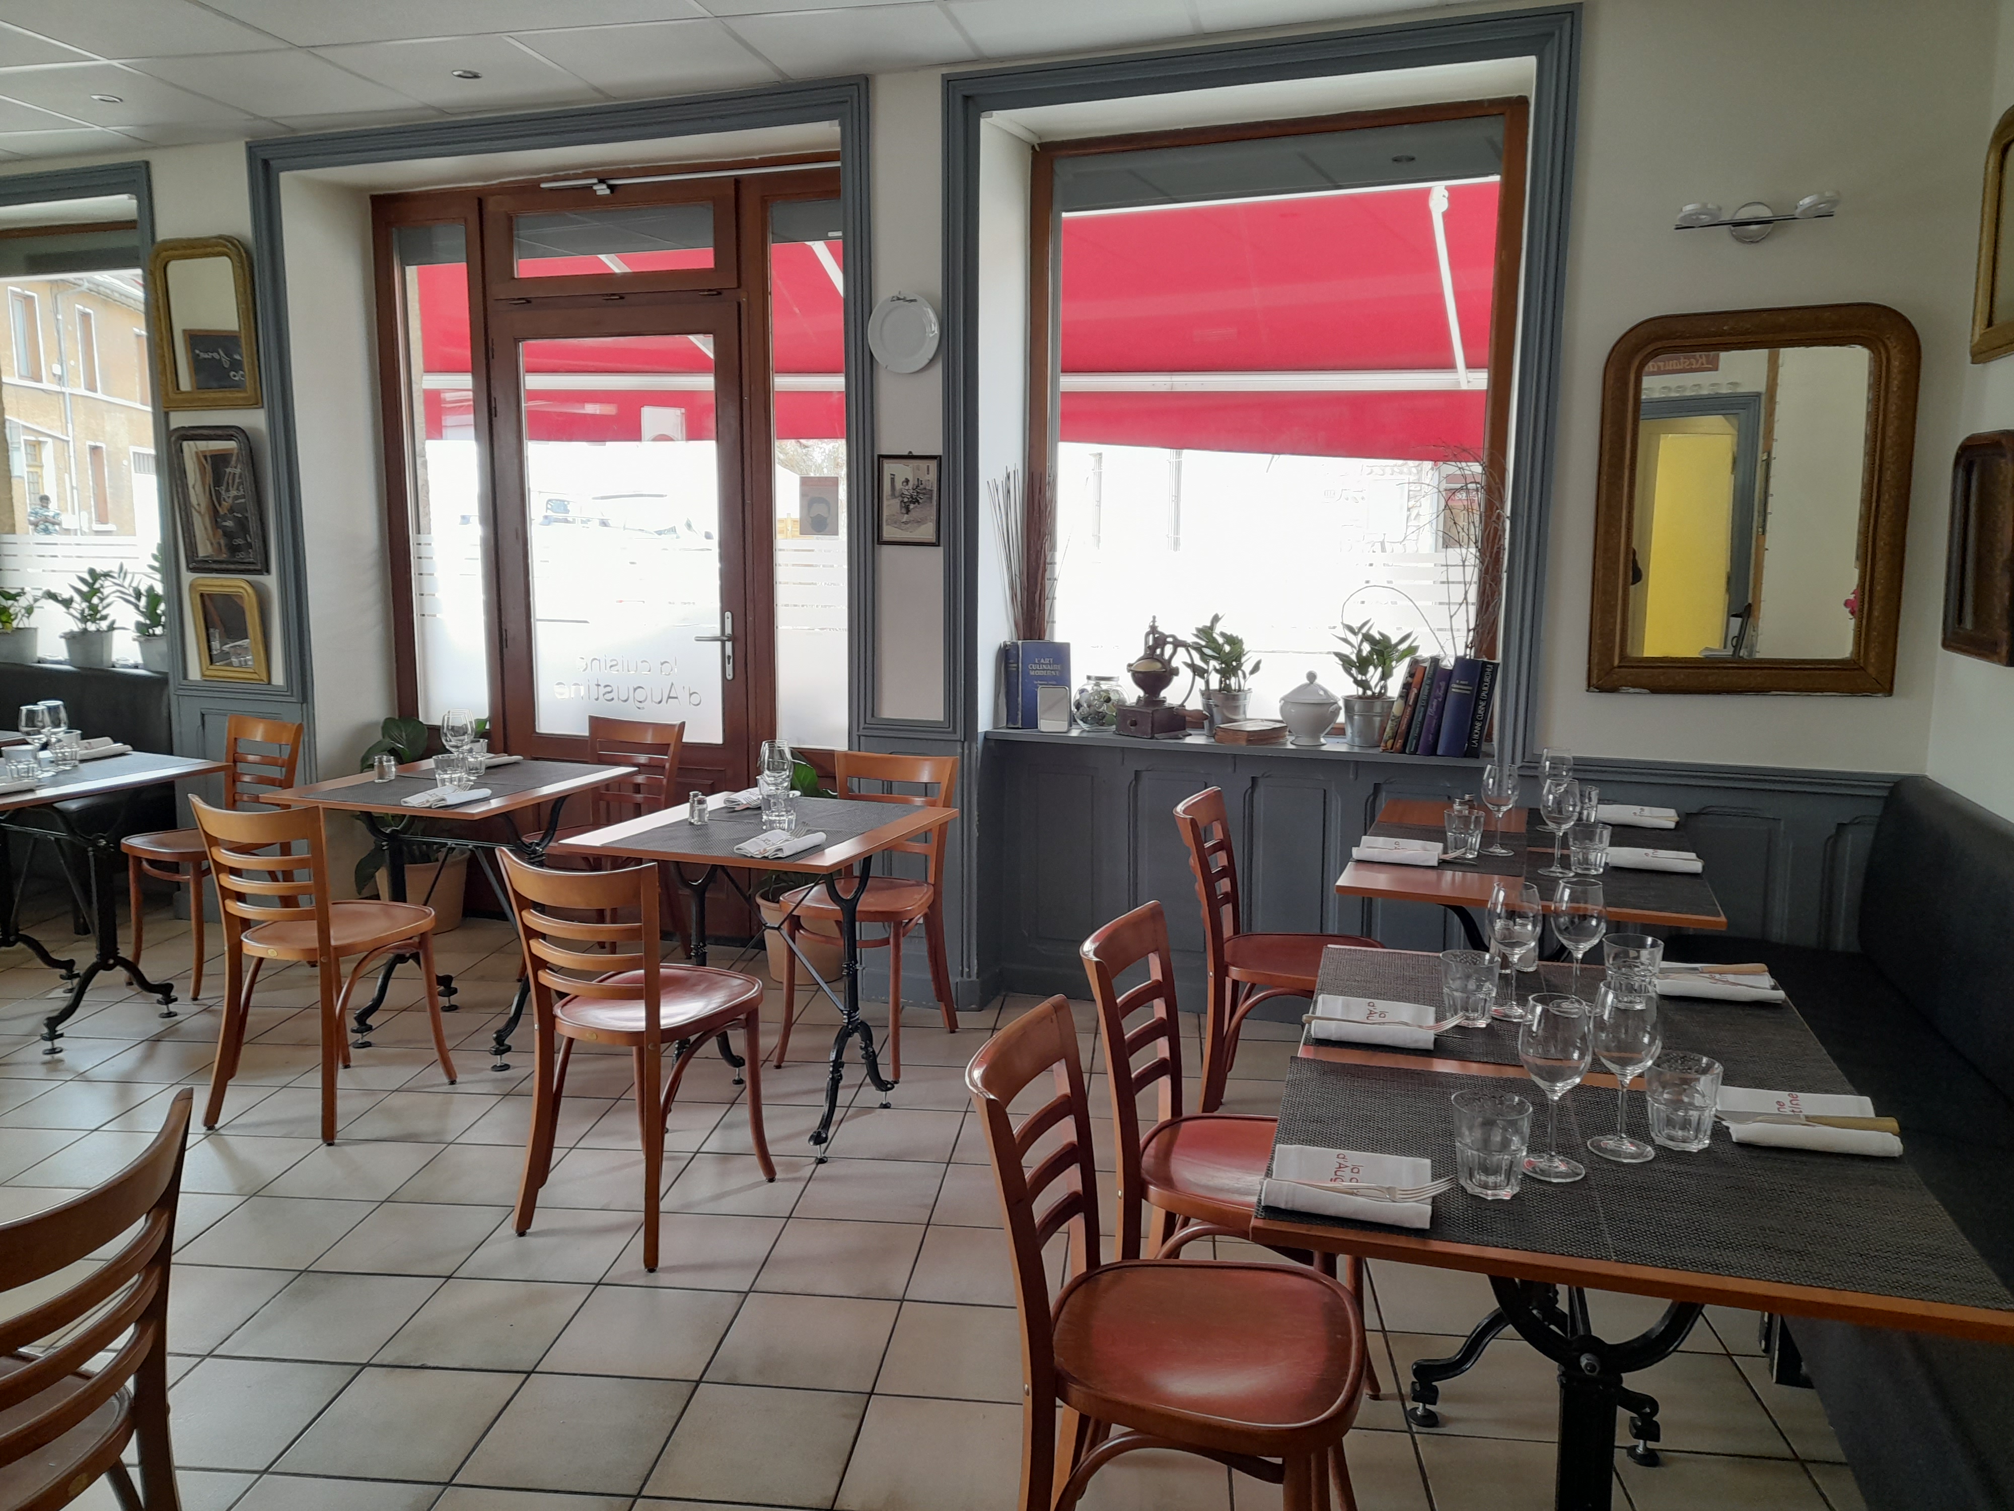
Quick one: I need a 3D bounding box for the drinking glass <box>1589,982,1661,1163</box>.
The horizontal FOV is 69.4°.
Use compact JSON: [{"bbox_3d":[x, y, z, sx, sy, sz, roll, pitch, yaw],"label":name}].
[{"bbox_3d":[0.727,0.366,1.701,0.083,0.199,0.083,4,10,20],"label":"drinking glass"}]

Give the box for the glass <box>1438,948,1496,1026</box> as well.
[{"bbox_3d":[0.684,0.347,2.143,0.087,0.096,0.087,3,9,16],"label":"glass"}]

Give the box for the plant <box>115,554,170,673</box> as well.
[{"bbox_3d":[-3.430,-0.573,5.850,0.330,0.480,0.330,4,10,20],"label":"plant"}]

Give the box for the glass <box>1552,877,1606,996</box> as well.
[{"bbox_3d":[0.841,0.282,2.165,0.077,0.196,0.077,3,9,19],"label":"glass"}]

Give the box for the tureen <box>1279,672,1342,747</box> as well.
[{"bbox_3d":[0.877,-0.139,4.197,0.170,0.210,0.160,3,9,19],"label":"tureen"}]

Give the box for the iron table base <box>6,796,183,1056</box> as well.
[{"bbox_3d":[-2.850,0.438,4.337,0.560,0.720,0.410,4,10,23],"label":"iron table base"}]

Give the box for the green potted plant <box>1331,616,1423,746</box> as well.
[{"bbox_3d":[1.076,-0.209,4.232,0.260,0.375,0.250,3,10,19],"label":"green potted plant"}]

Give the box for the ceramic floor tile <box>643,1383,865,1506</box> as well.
[{"bbox_3d":[-0.398,1.128,2.374,0.300,0.010,0.300,1,9,6],"label":"ceramic floor tile"}]

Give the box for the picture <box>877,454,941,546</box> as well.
[{"bbox_3d":[-0.290,-0.761,4.345,0.198,0.260,0.020,3,10,19],"label":"picture"}]

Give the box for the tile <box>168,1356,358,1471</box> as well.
[{"bbox_3d":[-1.307,1.112,2.463,0.300,0.010,0.300,1,9,6],"label":"tile"}]

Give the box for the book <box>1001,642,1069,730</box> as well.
[{"bbox_3d":[0.106,-0.226,4.596,0.172,0.266,0.080,-3,9,-20],"label":"book"}]

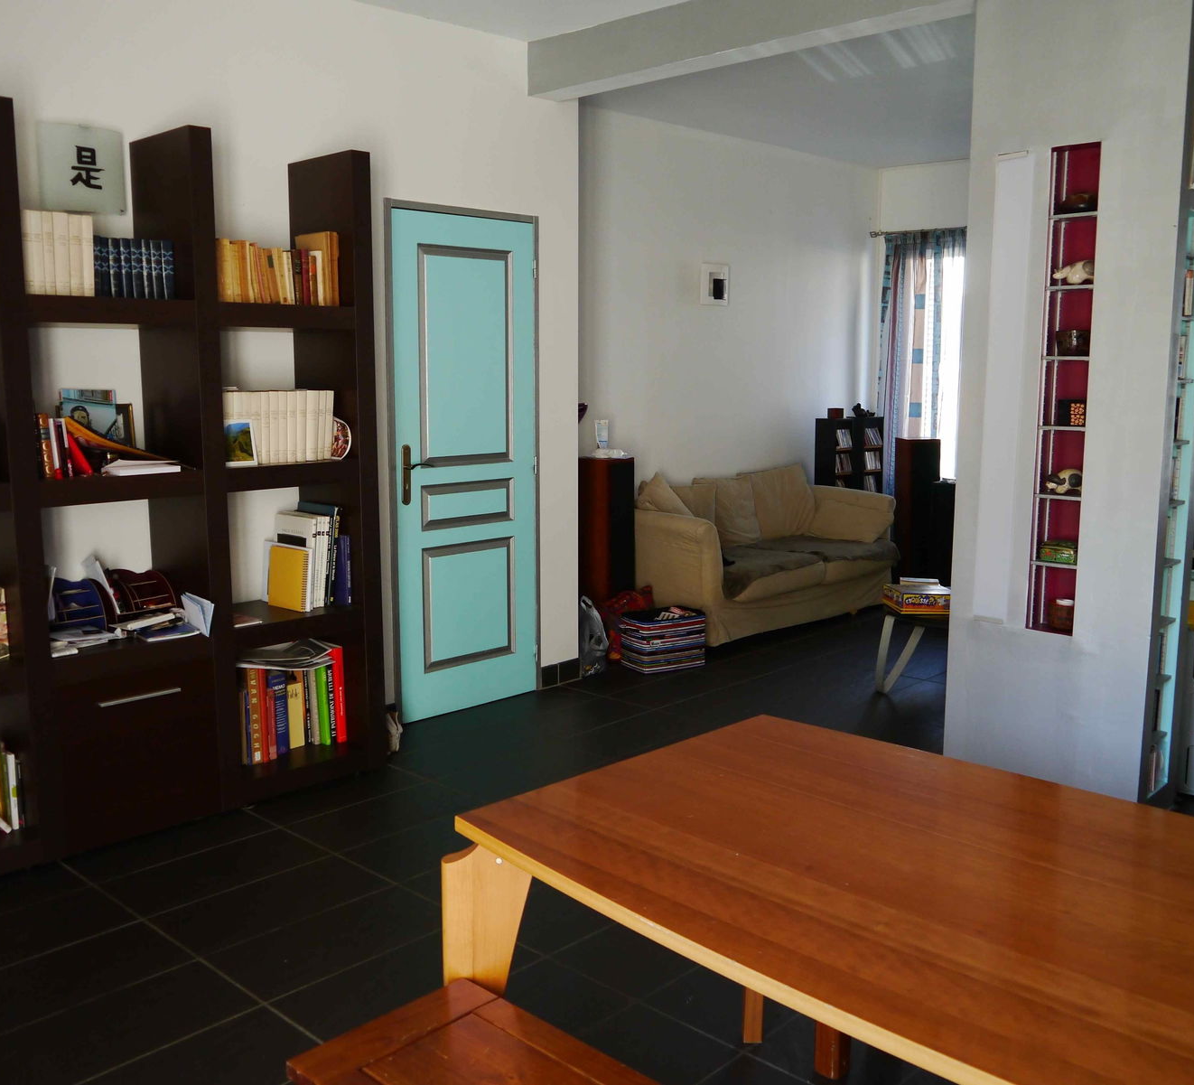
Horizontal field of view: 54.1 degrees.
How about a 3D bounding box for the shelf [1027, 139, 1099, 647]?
[{"bbox_3d":[1.499,-0.462,3.685,0.153,1.503,0.155,8,11,43],"label":"shelf"}]

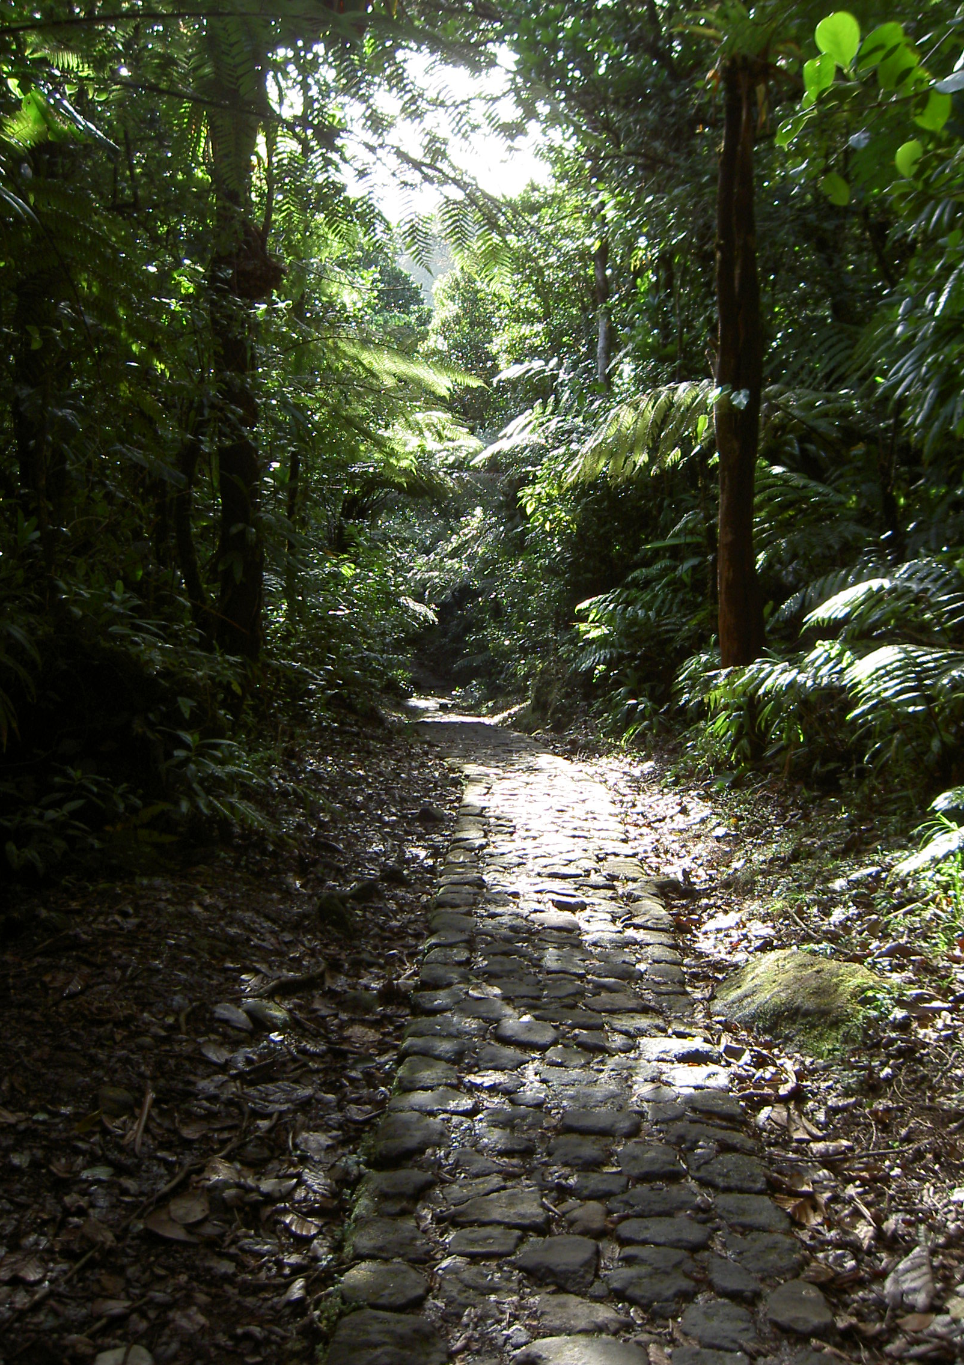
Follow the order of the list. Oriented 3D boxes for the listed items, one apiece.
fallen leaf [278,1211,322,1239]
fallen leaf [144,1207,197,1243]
[{"bbox_3d":[-0.430,1.282,3.170,0.110,0.040,0.075,16,27,36],"label":"fallen leaf"},{"bbox_3d":[-0.742,1.294,3.200,0.150,0.030,0.090,11,16,42],"label":"fallen leaf"}]

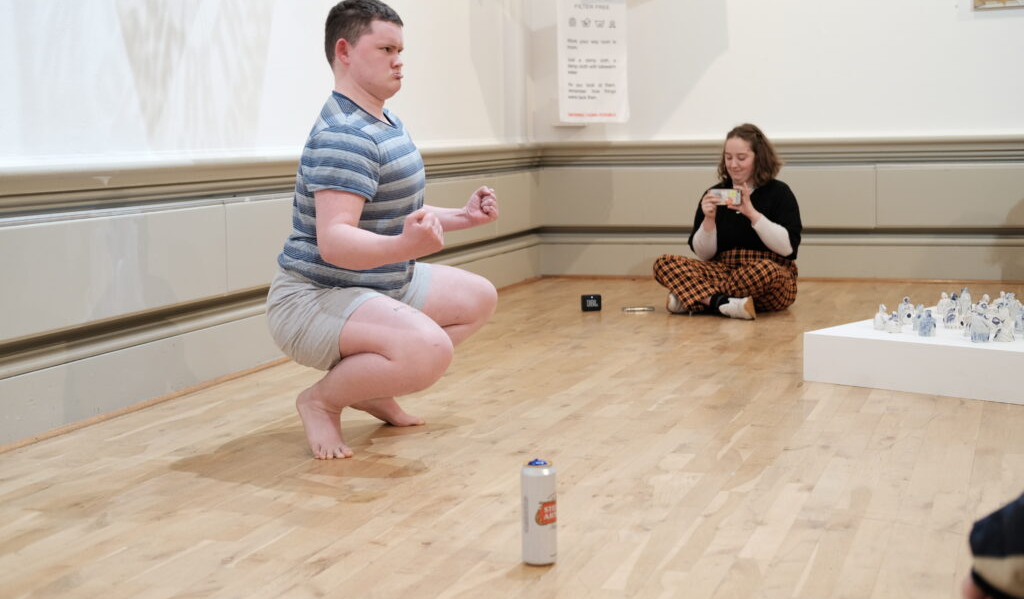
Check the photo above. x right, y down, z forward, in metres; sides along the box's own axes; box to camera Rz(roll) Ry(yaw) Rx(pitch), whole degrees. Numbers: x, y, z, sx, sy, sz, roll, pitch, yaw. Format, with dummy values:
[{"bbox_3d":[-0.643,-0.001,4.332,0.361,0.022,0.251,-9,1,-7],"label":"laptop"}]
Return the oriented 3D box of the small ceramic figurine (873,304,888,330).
[{"bbox_3d":[1.182,0.055,4.827,0.050,0.082,0.045,0,7,14],"label":"small ceramic figurine"}]

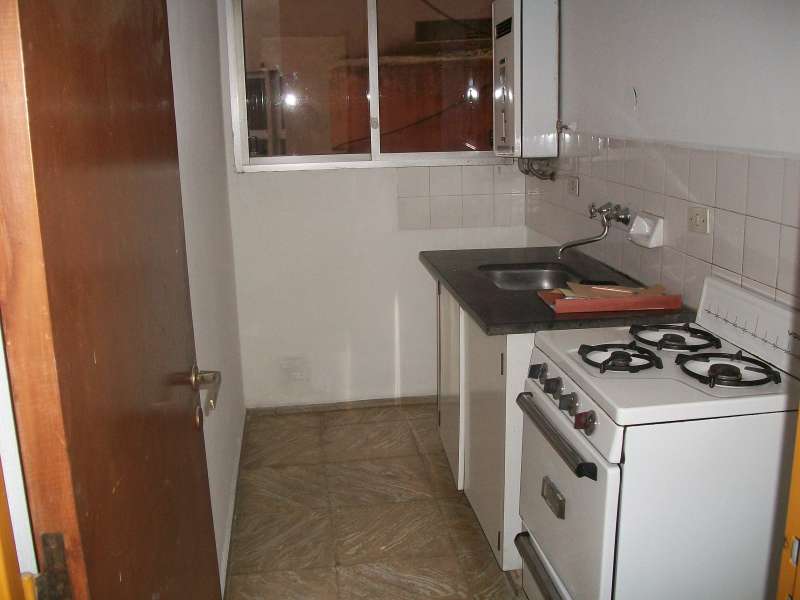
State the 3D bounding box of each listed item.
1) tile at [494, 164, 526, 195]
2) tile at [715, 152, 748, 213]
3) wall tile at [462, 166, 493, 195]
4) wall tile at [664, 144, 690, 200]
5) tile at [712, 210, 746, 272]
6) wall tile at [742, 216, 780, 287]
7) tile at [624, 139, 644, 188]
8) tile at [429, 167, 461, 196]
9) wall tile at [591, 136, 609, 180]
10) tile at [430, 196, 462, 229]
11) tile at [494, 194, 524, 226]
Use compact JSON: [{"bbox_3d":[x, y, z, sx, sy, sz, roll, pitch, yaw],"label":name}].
[{"bbox_3d":[0.518,-0.569,3.490,0.152,0.150,0.010,-3,16,-8],"label":"tile"},{"bbox_3d":[0.836,-0.303,1.879,0.010,0.150,0.145,-3,15,-8],"label":"tile"},{"bbox_3d":[0.364,-0.573,3.485,0.150,0.150,0.012,-3,15,-7],"label":"wall tile"},{"bbox_3d":[0.773,-0.358,2.052,0.012,0.150,0.150,-3,15,-7],"label":"wall tile"},{"bbox_3d":[0.857,-0.154,1.920,0.010,0.152,0.141,-3,16,-8],"label":"tile"},{"bbox_3d":[0.878,-0.119,1.791,0.010,0.152,0.141,-3,16,-8],"label":"wall tile"},{"bbox_3d":[0.767,-0.443,2.410,0.010,0.152,0.141,-3,16,-8],"label":"tile"},{"bbox_3d":[0.215,-0.553,3.445,0.152,0.150,0.010,-3,16,-8],"label":"tile"},{"bbox_3d":[0.716,-0.513,2.664,0.010,0.150,0.145,-3,15,-8],"label":"wall tile"},{"bbox_3d":[0.220,-0.412,3.483,0.152,0.150,0.010,-3,16,-8],"label":"tile"},{"bbox_3d":[0.529,-0.431,3.542,0.150,0.150,0.010,-3,15,-8],"label":"tile"}]

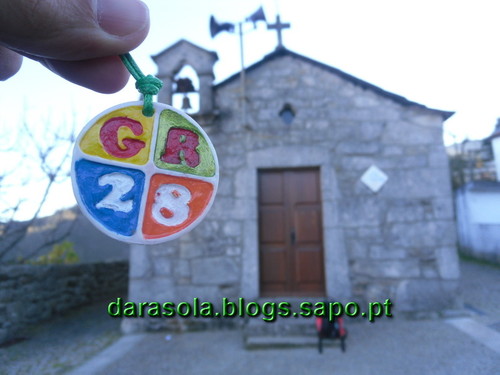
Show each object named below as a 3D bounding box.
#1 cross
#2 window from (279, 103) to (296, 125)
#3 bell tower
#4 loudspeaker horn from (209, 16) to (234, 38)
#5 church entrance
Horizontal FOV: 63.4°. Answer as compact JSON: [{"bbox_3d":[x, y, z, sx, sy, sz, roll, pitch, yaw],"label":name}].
[{"bbox_3d":[0.581,-3.142,8.132,0.462,0.704,0.110,-1,-10,1],"label":"cross"},{"bbox_3d":[0.726,-1.416,7.800,0.317,0.422,0.200,-1,-10,1],"label":"window"},{"bbox_3d":[-1.294,-2.200,8.144,1.220,1.500,0.550,-1,-10,1],"label":"bell tower"},{"bbox_3d":[-0.534,-3.125,7.849,0.420,0.390,0.390,1,-10,-5],"label":"loudspeaker horn"},{"bbox_3d":[0.758,0.832,7.479,1.183,2.325,0.200,-1,-10,1],"label":"church entrance"}]

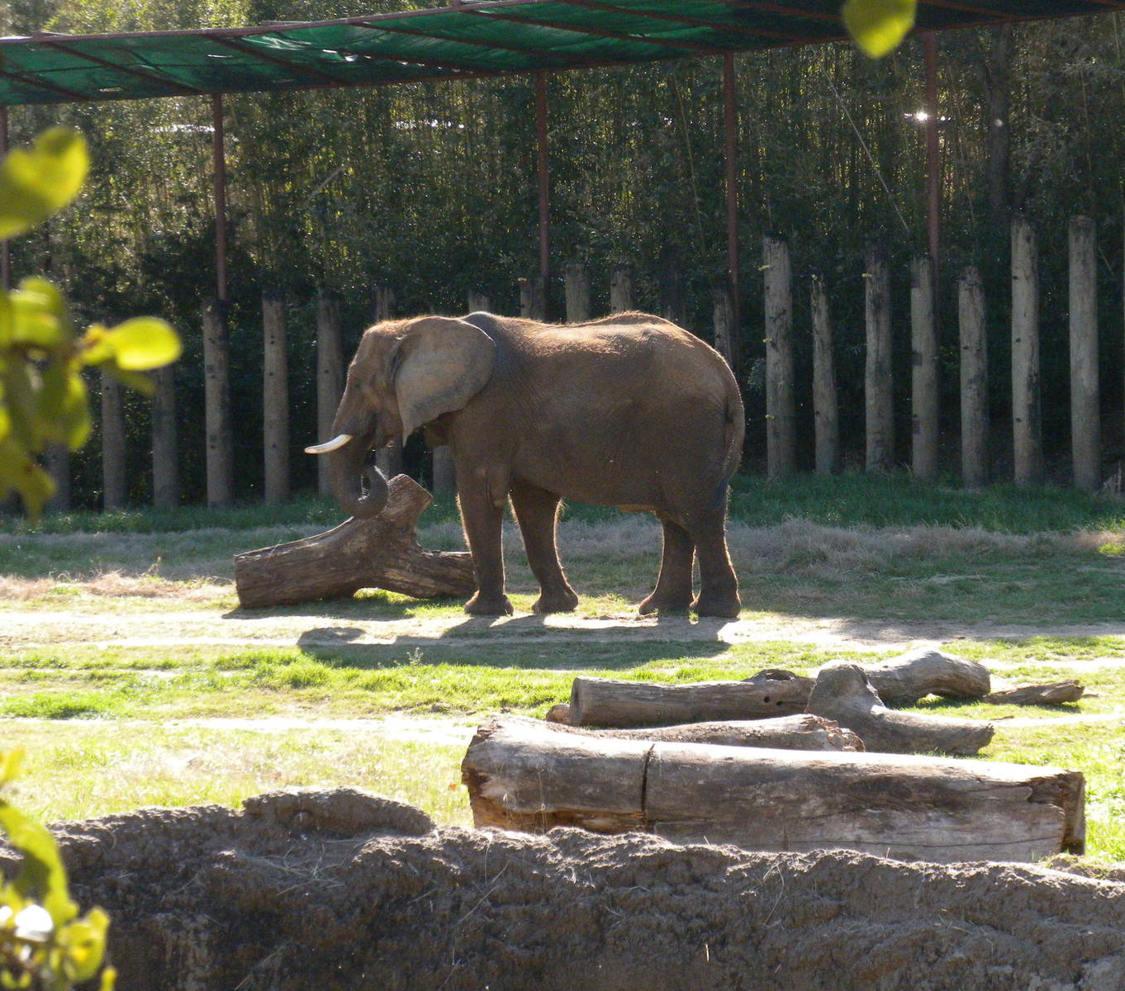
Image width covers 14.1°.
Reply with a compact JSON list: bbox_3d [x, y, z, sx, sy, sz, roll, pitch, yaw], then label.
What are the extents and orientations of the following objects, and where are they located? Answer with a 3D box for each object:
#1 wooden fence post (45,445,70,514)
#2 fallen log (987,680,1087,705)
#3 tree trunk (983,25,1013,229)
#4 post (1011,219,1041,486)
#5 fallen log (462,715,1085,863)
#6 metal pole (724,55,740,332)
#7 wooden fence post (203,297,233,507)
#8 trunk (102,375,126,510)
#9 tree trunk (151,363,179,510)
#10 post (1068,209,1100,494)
[{"bbox_3d":[-6.075,-0.743,54.500,0.297,1.920,0.297,-2,3,-6],"label":"wooden fence post"},{"bbox_3d":[3.273,1.372,31.494,0.700,0.160,0.190,-1,4,-3],"label":"fallen log"},{"bbox_3d":[5.347,-3.568,55.762,0.330,6.200,0.330,-1,4,0],"label":"tree trunk"},{"bbox_3d":[5.504,-1.700,54.000,0.320,3.170,0.320,-1,3,0],"label":"post"},{"bbox_3d":[1.164,1.652,25.275,3.520,0.640,0.660,3,6,22],"label":"fallen log"},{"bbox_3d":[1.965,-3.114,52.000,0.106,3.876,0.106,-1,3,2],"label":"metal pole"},{"bbox_3d":[-4.093,-1.104,54.000,0.301,2.467,0.301,-1,3,-4],"label":"wooden fence post"},{"bbox_3d":[-5.382,-0.793,54.500,0.279,1.920,0.279,-2,3,-6],"label":"trunk"},{"bbox_3d":[-5.112,-0.964,58.500,0.300,2.250,0.300,-1,3,0],"label":"tree trunk"},{"bbox_3d":[5.574,-1.499,48.500,0.314,2.921,0.314,-1,3,7],"label":"post"}]

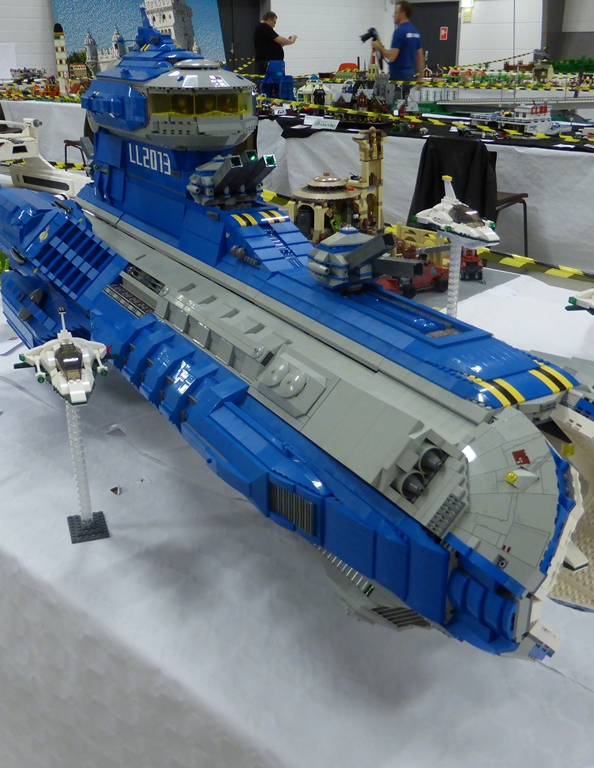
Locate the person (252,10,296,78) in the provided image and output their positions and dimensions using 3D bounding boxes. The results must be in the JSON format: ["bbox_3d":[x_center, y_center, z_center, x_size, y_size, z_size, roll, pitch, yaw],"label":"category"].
[{"bbox_3d":[-0.292,-4.296,11.316,0.600,1.768,0.520,1,23,3],"label":"person"}]

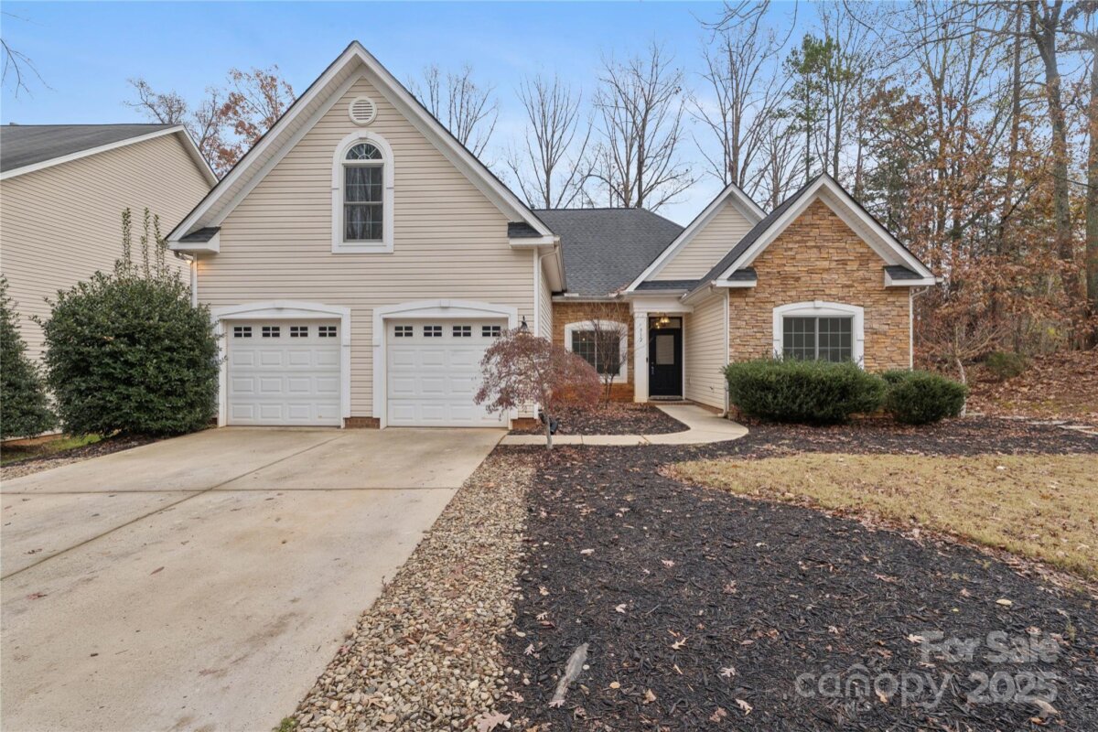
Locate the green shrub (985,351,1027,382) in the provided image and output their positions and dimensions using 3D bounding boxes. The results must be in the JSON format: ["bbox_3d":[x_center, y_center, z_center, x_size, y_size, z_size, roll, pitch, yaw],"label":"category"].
[{"bbox_3d":[14.050,0.010,15.000,1.100,0.920,1.050,0,0,2],"label":"green shrub"}]

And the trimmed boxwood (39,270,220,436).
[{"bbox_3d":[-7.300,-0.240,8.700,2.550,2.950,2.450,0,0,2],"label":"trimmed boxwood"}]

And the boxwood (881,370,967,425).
[{"bbox_3d":[7.870,0.640,10.300,1.450,1.120,1.400,0,0,2],"label":"boxwood"}]

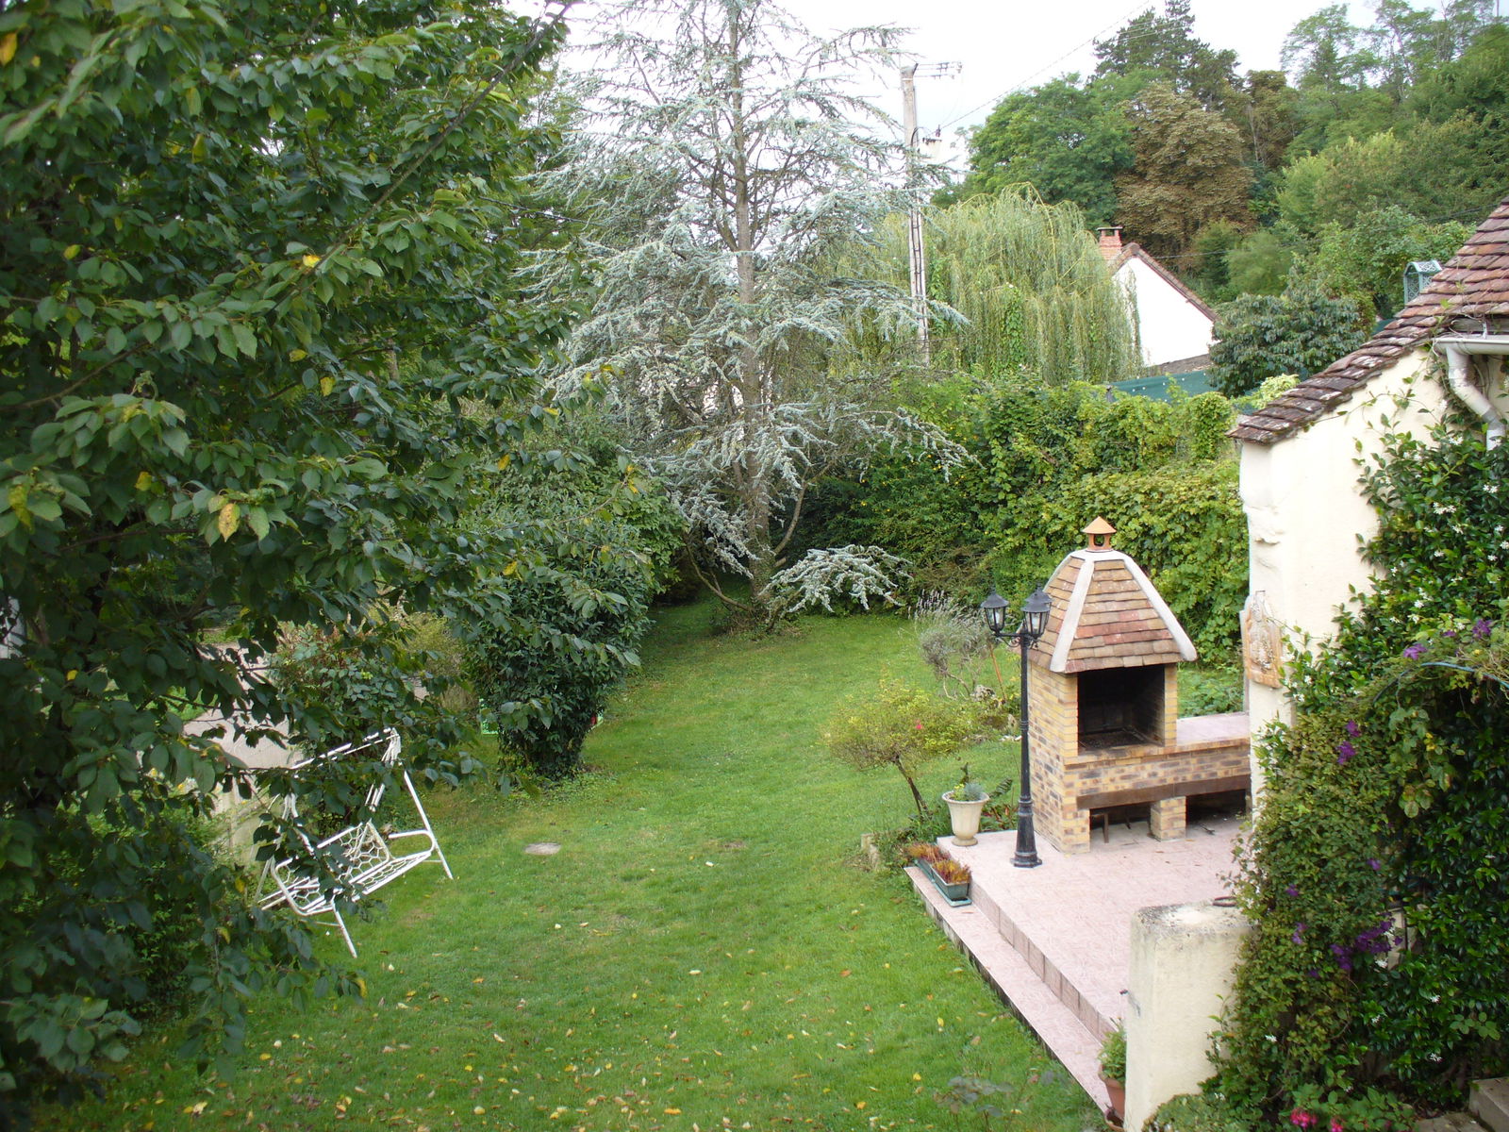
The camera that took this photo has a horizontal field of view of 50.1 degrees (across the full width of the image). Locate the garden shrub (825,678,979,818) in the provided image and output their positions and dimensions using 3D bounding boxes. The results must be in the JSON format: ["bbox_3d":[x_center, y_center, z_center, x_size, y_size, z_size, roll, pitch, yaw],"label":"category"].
[{"bbox_3d":[1.358,1.692,14.984,1.413,1.250,1.250,-2,11,0],"label":"garden shrub"}]

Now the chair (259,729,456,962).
[{"bbox_3d":[-3.433,2.207,13.510,1.120,1.460,1.720,1,11,17],"label":"chair"}]

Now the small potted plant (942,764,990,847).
[{"bbox_3d":[1.775,2.018,13.658,0.400,0.690,0.400,-2,11,0],"label":"small potted plant"}]

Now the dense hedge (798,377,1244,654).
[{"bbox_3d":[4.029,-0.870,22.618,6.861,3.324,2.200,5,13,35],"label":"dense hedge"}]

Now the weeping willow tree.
[{"bbox_3d":[6.096,-5.881,40.000,6.900,6.638,6.500,-2,11,0],"label":"weeping willow tree"}]

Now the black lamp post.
[{"bbox_3d":[2.121,1.303,13.001,0.590,2.310,0.620,-5,11,-11],"label":"black lamp post"}]

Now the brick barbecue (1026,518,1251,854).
[{"bbox_3d":[3.384,0.905,13.677,2.200,2.730,0.920,-5,11,-11],"label":"brick barbecue"}]

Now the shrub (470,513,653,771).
[{"bbox_3d":[-2.127,0.788,17.415,2.013,2.677,1.900,-2,11,0],"label":"shrub"}]

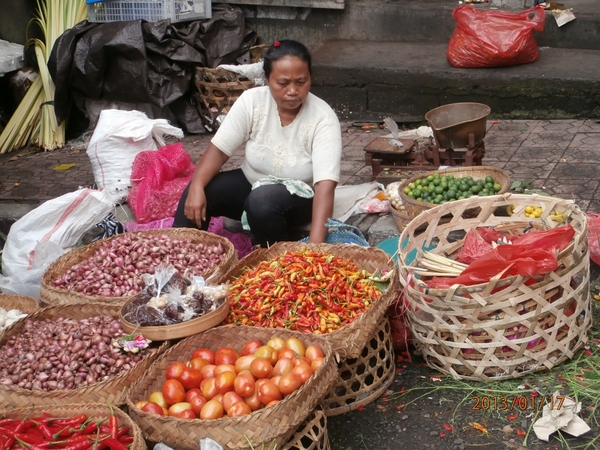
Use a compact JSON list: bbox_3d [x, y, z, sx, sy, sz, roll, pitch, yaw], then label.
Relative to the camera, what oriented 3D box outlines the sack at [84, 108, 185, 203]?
[{"bbox_3d":[-0.716,-0.325,4.250,0.370,0.370,0.290,-11,21,-9],"label":"sack"}]

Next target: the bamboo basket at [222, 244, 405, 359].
[{"bbox_3d":[0.031,0.237,2.755,0.510,0.170,0.510,-7,25,0],"label":"bamboo basket"}]

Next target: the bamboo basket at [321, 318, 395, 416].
[{"bbox_3d":[0.035,0.338,2.855,0.460,0.230,0.460,-8,20,0],"label":"bamboo basket"}]

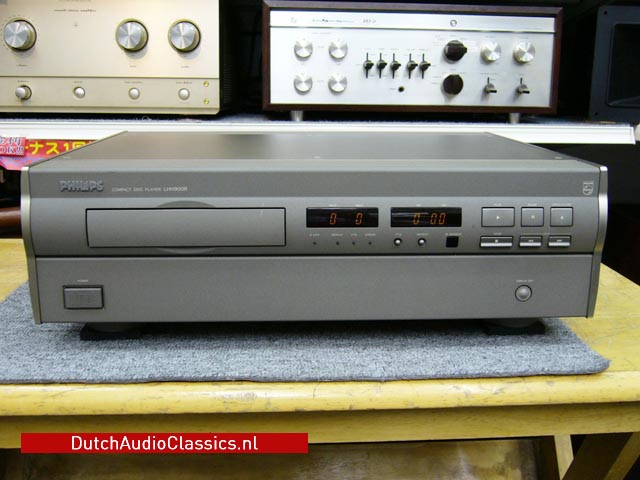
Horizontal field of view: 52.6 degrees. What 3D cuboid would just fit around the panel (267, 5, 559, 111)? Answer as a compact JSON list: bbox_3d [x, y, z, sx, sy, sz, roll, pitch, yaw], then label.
[{"bbox_3d":[0.151,-0.285,1.035,0.462,0.143,0.020,-1,14,-6],"label":"panel"}]

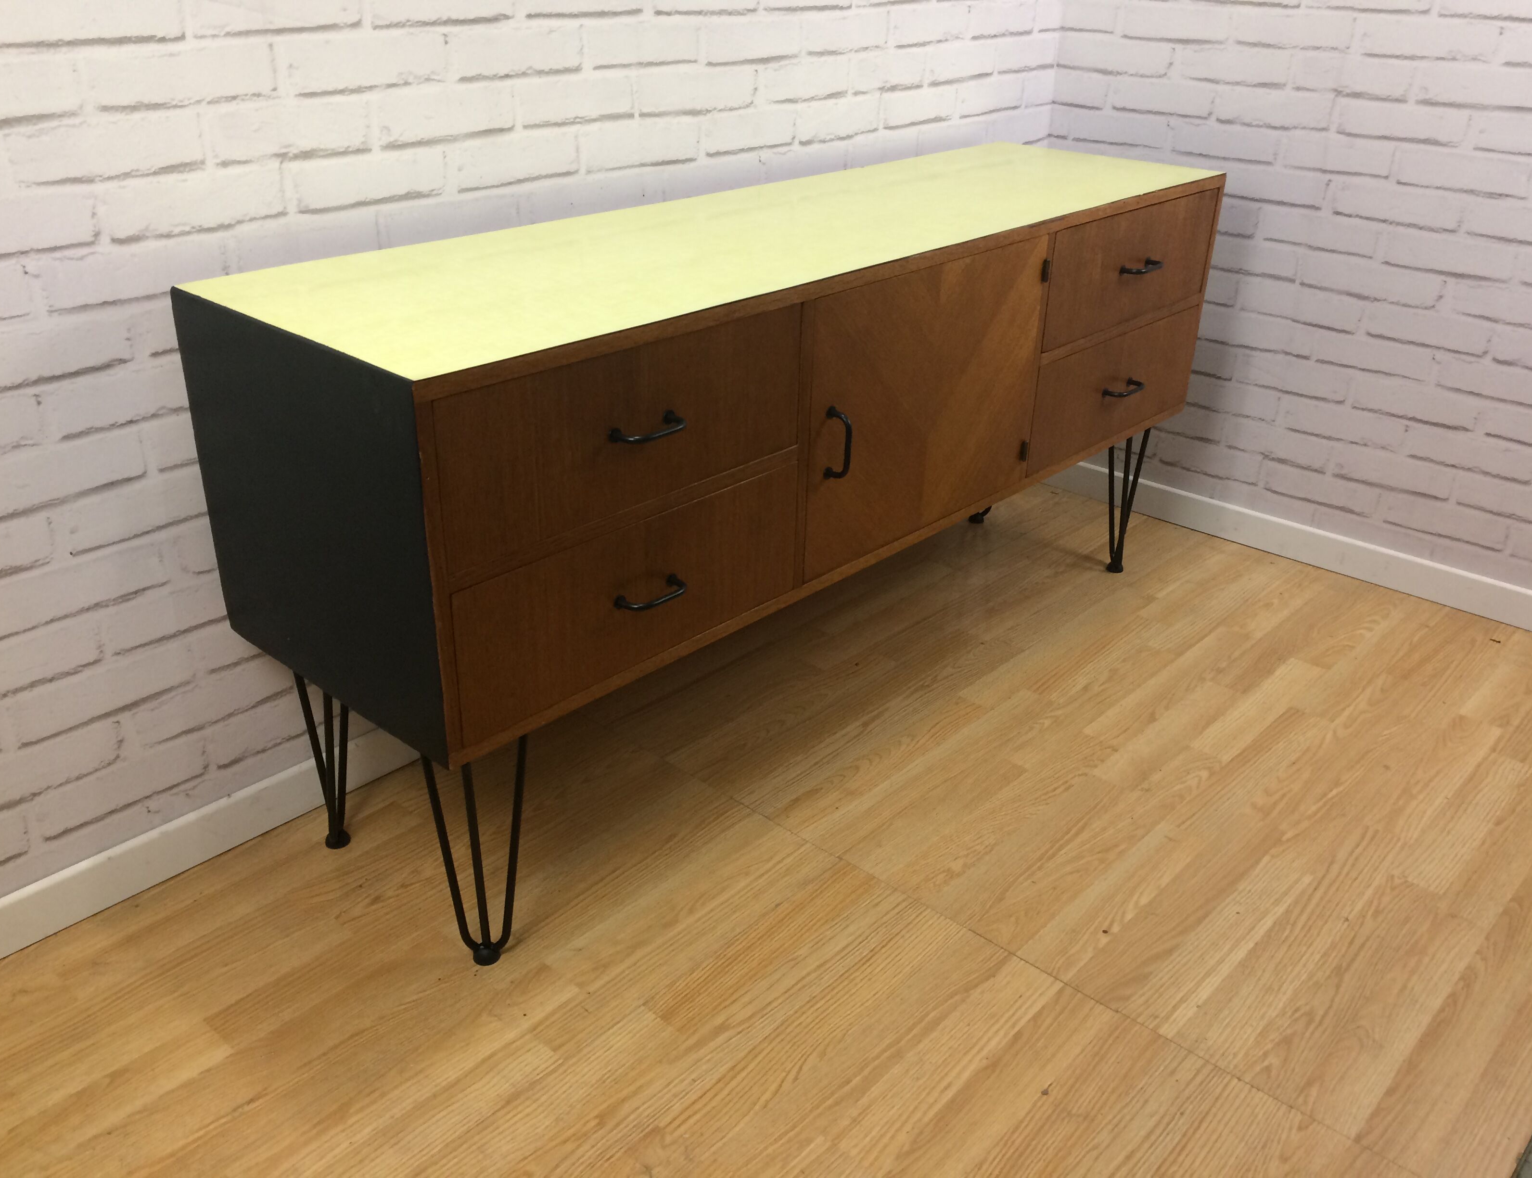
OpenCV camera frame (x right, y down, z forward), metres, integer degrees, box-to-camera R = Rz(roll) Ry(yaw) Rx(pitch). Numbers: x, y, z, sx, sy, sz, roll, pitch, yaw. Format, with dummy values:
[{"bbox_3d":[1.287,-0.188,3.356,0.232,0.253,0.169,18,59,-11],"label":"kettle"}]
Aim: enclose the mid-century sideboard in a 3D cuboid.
[{"bbox_3d":[0.060,-0.171,1.885,0.436,0.705,1.530,24,34,36],"label":"mid-century sideboard"}]

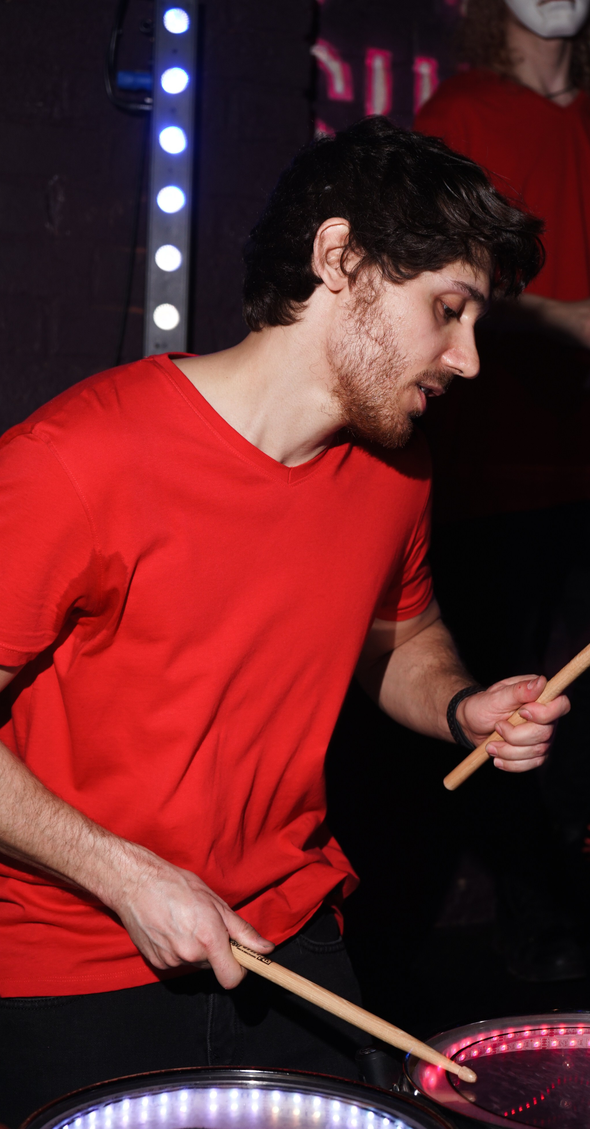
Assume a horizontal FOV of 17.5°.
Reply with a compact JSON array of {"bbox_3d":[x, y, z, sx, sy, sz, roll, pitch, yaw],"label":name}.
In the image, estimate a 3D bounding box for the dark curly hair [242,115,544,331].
[{"bbox_3d":[0.086,-0.268,1.680,0.240,0.226,0.190,29,5,6],"label":"dark curly hair"}]

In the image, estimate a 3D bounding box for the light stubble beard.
[{"bbox_3d":[0.081,-0.173,1.680,0.112,0.116,0.142,29,5,6],"label":"light stubble beard"}]

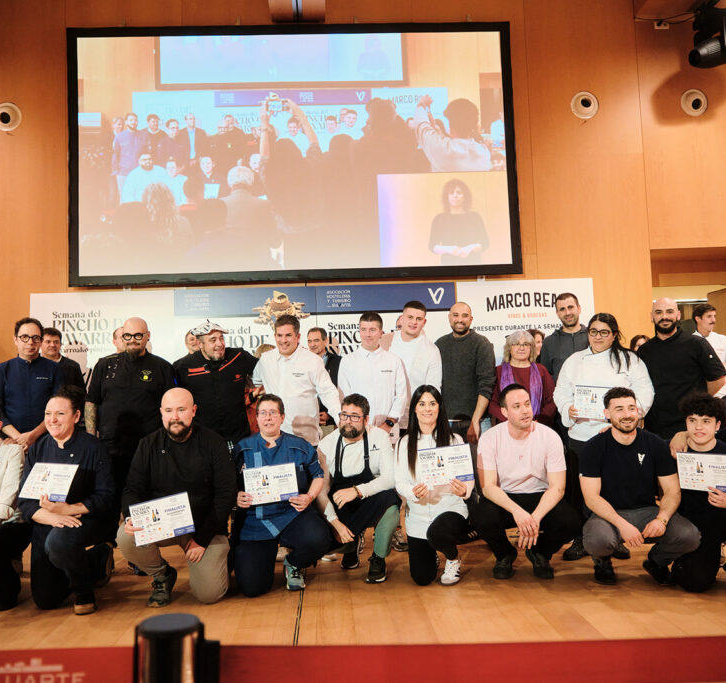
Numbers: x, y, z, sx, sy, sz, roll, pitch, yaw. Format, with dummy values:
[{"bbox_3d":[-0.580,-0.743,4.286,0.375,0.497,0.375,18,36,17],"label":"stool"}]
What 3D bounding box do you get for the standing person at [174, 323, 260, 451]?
[{"bbox_3d":[-0.987,0.694,4.576,0.580,1.666,0.370,-1,-4,-13],"label":"standing person"}]

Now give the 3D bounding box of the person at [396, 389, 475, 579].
[{"bbox_3d":[0.440,0.844,4.205,0.480,1.160,0.700,-2,-4,7],"label":"person"}]

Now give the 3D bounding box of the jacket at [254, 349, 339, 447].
[{"bbox_3d":[-0.457,0.373,4.559,0.600,0.679,0.340,-2,-4,-1],"label":"jacket"}]

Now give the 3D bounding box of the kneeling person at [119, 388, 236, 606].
[{"bbox_3d":[-1.075,0.868,3.997,0.610,1.190,0.740,-1,-4,-10],"label":"kneeling person"}]

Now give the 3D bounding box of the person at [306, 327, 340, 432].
[{"bbox_3d":[-0.334,0.713,5.818,0.500,1.670,0.320,-3,-4,13],"label":"person"}]

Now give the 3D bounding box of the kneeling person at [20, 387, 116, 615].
[{"bbox_3d":[-1.711,0.876,3.980,0.540,1.220,0.740,-2,-4,-7],"label":"kneeling person"}]

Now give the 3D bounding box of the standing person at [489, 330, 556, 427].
[{"bbox_3d":[1.175,0.683,4.945,0.500,1.520,0.320,-2,-4,9],"label":"standing person"}]

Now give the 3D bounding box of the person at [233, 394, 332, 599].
[{"bbox_3d":[-0.489,0.887,4.155,0.580,1.130,0.750,-2,-4,-3],"label":"person"}]

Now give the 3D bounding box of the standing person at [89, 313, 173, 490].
[{"bbox_3d":[-1.539,0.691,4.530,0.600,1.705,0.370,-1,-4,-18],"label":"standing person"}]

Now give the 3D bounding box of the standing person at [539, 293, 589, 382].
[{"bbox_3d":[1.520,0.538,5.053,0.520,1.800,0.320,-3,-4,12],"label":"standing person"}]

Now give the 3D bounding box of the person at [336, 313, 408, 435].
[{"bbox_3d":[0.078,0.631,4.620,0.500,1.660,0.320,-2,-4,3],"label":"person"}]

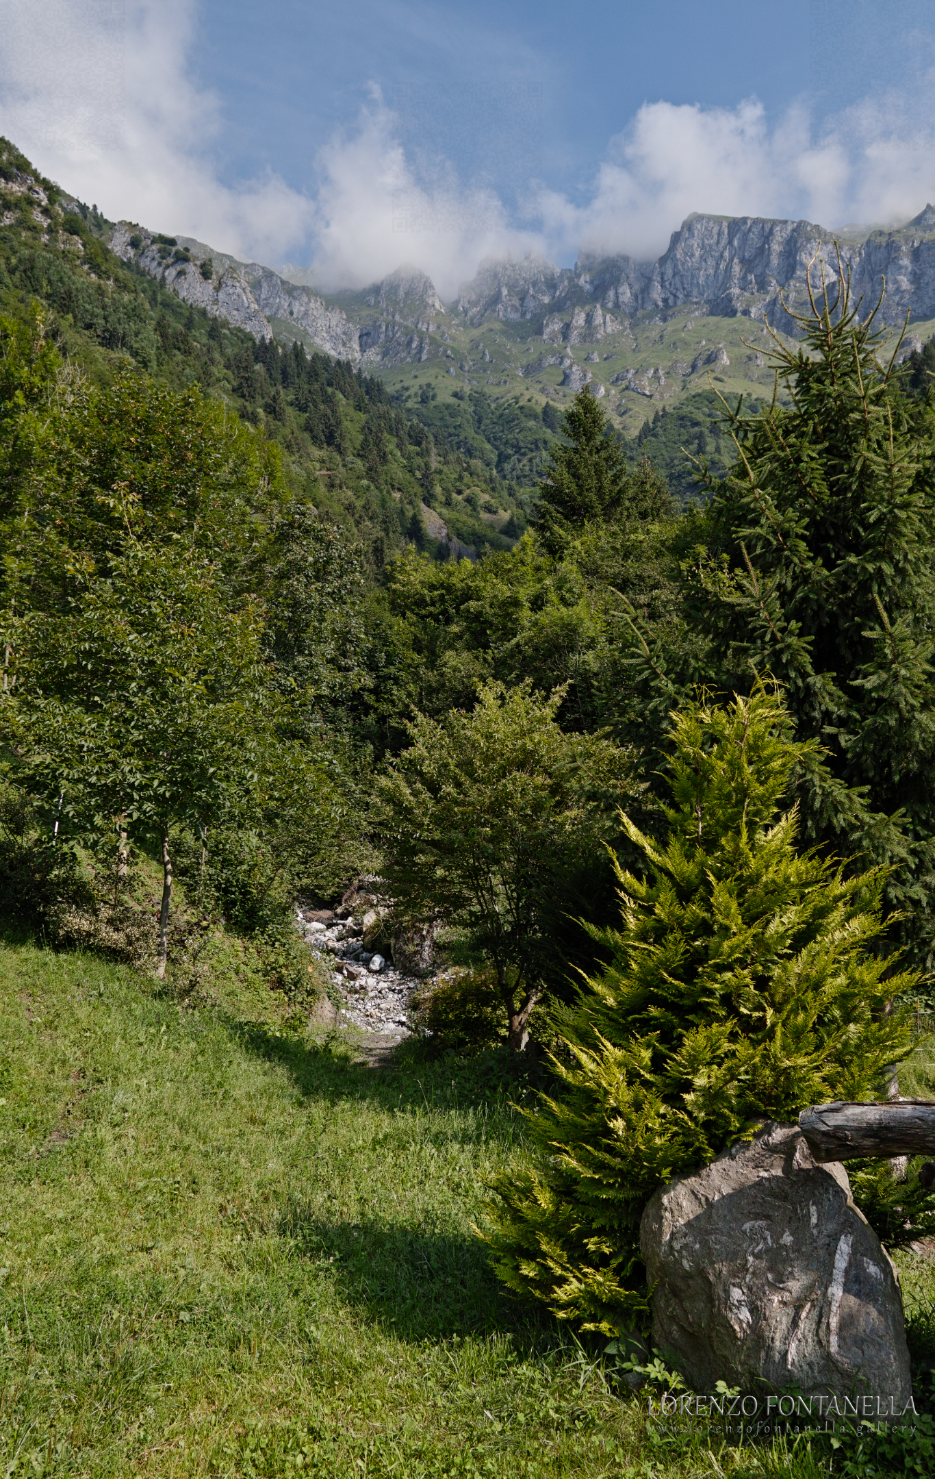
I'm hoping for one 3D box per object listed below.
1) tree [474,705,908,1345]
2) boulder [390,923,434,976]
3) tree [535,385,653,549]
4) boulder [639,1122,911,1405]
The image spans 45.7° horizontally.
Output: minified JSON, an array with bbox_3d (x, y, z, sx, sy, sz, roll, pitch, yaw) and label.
[{"bbox_3d":[0.872,0.919,4.450,1.648,2.334,1.598,0,-11,0],"label":"tree"},{"bbox_3d":[-0.979,3.790,20.000,0.791,0.962,0.712,0,-11,0],"label":"boulder"},{"bbox_3d":[4.339,-5.902,40.000,4.481,14.830,4.481,0,-11,0],"label":"tree"},{"bbox_3d":[0.995,1.684,3.600,0.880,0.837,0.660,2,-11,-8],"label":"boulder"}]

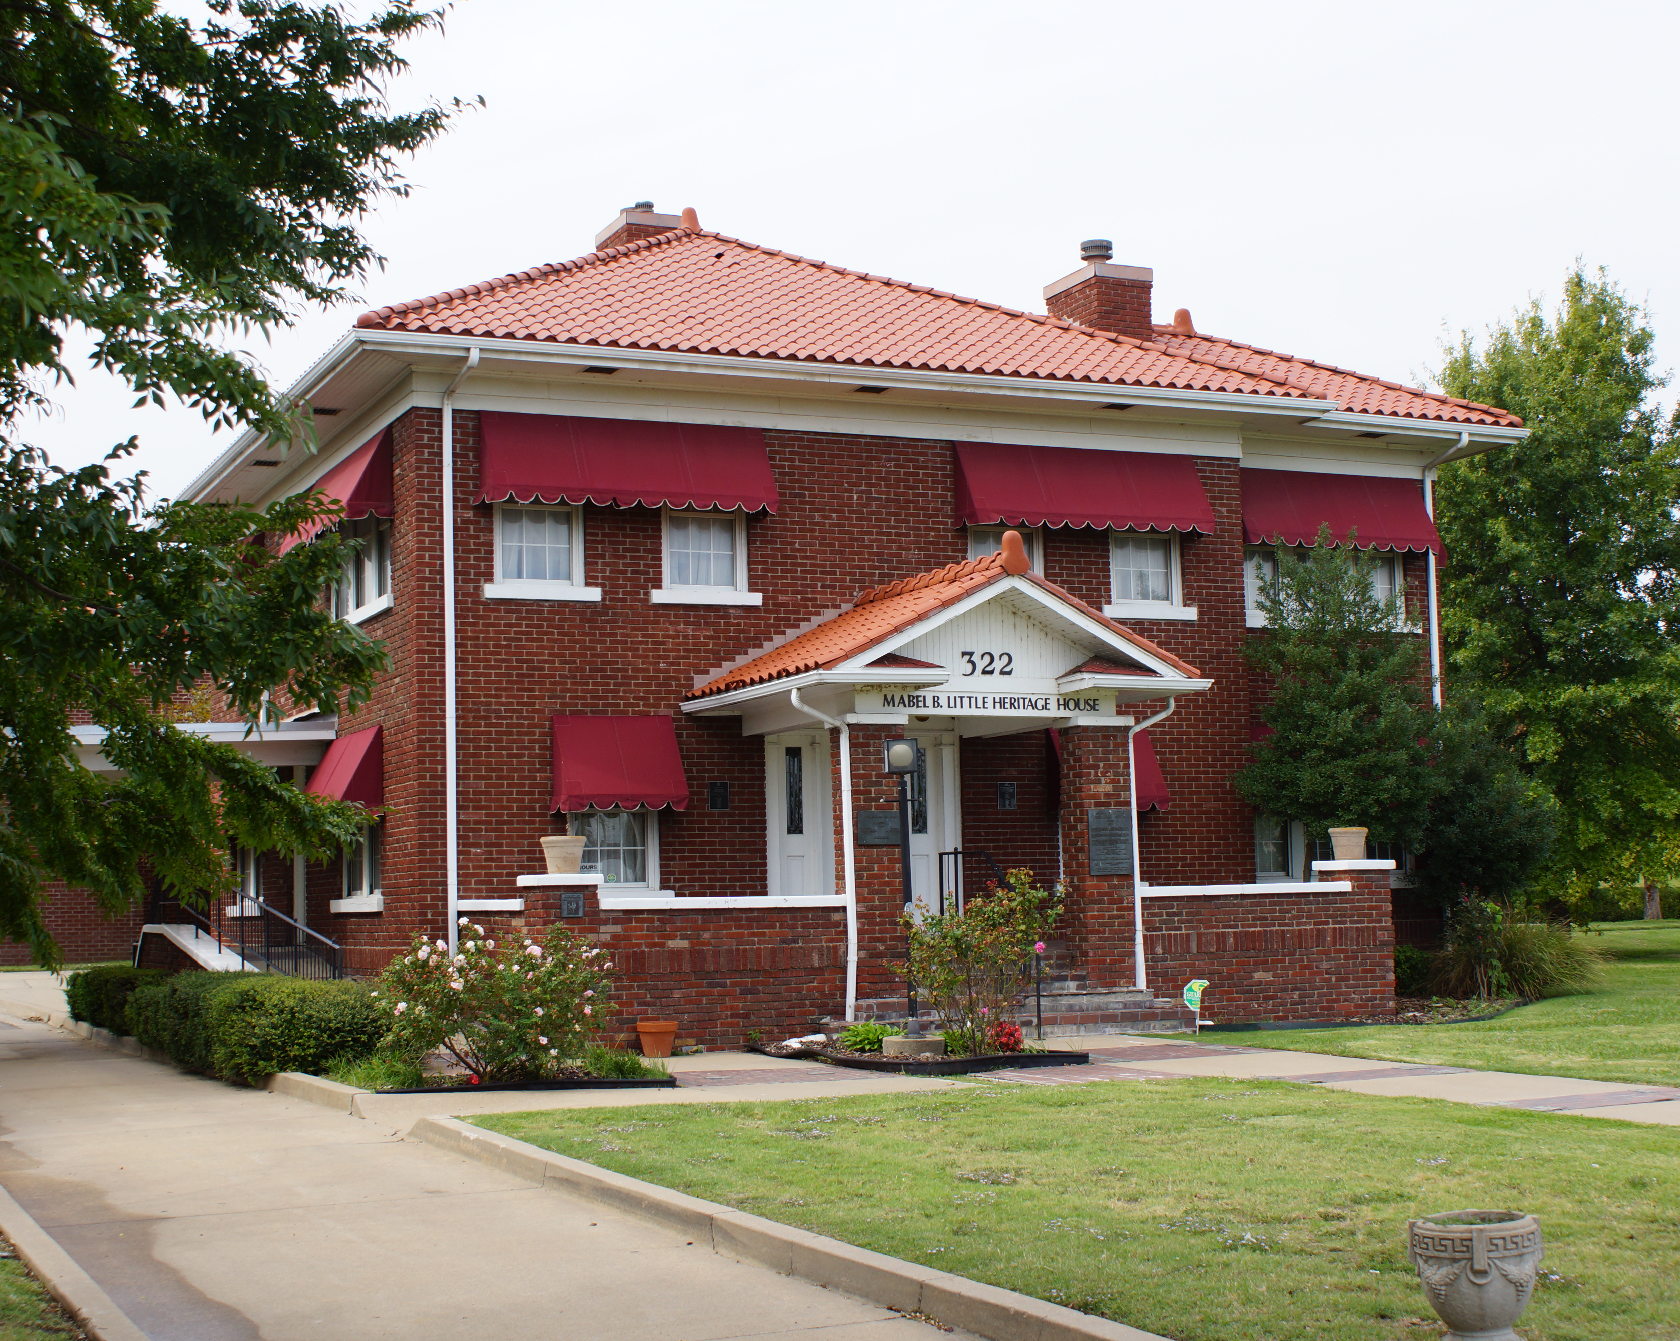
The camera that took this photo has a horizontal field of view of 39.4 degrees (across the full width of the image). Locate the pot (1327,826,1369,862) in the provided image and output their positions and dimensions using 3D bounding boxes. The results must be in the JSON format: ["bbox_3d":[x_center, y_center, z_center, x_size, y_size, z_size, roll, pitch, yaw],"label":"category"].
[{"bbox_3d":[5.090,1.728,23.398,0.410,0.335,0.410,-1,-5,0],"label":"pot"}]

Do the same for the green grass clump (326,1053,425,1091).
[{"bbox_3d":[-3.350,2.893,16.931,0.640,0.230,0.500,1,-6,-25],"label":"green grass clump"}]

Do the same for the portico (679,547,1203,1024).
[{"bbox_3d":[0.965,1.012,22.062,3.980,4.202,3.350,1,-6,-24],"label":"portico"}]

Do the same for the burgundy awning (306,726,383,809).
[{"bbox_3d":[-5.089,1.057,23.851,0.420,0.860,1.960,1,-6,-25],"label":"burgundy awning"}]

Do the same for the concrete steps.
[{"bbox_3d":[1.533,3.111,21.098,3.560,0.440,0.700,1,-6,-25],"label":"concrete steps"}]

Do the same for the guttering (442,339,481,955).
[{"bbox_3d":[-3.444,0.123,21.579,0.120,6.090,1.020,1,-6,-25],"label":"guttering"}]

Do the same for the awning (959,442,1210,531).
[{"bbox_3d":[2.644,-1.904,24.850,2.980,0.950,0.450,1,-6,-25],"label":"awning"}]

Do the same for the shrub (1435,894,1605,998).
[{"bbox_3d":[7.392,3.035,25.843,1.880,1.052,1.650,1,-6,-24],"label":"shrub"}]

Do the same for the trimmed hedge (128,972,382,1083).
[{"bbox_3d":[-5.427,3.149,21.496,1.170,0.790,6.000,1,-6,-25],"label":"trimmed hedge"}]

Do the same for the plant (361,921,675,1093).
[{"bbox_3d":[-2.438,2.522,17.799,2.220,1.250,1.600,-2,-6,0],"label":"plant"}]

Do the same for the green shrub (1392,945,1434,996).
[{"bbox_3d":[6.014,3.310,25.809,0.770,0.560,0.750,1,-6,-25],"label":"green shrub"}]

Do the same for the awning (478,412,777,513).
[{"bbox_3d":[-2.023,-2.011,22.766,2.930,0.940,0.440,1,-6,-25],"label":"awning"}]

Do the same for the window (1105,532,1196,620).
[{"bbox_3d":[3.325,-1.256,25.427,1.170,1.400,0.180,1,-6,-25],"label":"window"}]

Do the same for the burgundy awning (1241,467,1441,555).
[{"bbox_3d":[5.625,-1.808,26.671,2.710,0.920,0.440,1,-6,-24],"label":"burgundy awning"}]

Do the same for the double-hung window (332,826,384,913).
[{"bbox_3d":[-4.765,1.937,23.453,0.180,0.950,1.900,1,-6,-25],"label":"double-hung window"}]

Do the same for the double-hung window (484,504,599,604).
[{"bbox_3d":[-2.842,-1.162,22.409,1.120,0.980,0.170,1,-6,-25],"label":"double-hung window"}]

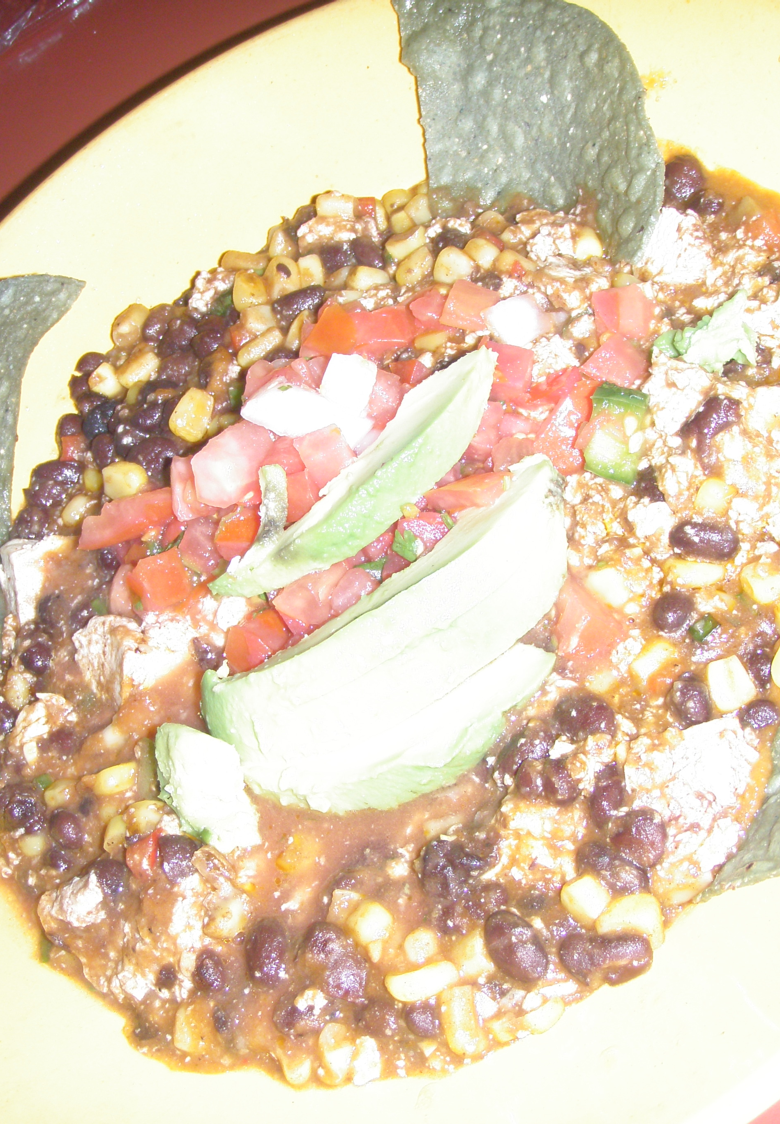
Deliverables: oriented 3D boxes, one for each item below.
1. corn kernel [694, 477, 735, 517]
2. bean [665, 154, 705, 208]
[{"bbox_3d":[0.061,-0.012,0.311,0.008,0.006,0.007,18,65,17],"label":"corn kernel"},{"bbox_3d":[0.062,-0.080,0.346,0.009,0.009,0.012,-20,55,18],"label":"bean"}]

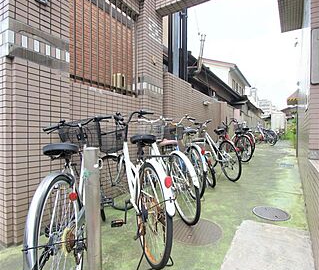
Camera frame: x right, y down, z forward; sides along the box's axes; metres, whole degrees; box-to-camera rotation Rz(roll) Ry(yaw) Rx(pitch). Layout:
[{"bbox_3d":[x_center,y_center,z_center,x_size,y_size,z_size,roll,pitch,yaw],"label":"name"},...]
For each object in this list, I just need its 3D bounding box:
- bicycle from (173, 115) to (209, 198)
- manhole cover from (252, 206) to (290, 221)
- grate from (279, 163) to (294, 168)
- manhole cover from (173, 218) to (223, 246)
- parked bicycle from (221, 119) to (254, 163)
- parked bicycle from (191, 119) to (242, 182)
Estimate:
[{"bbox_3d":[0.316,0.280,3.136,0.590,1.080,1.750,0,-1,-12],"label":"bicycle"},{"bbox_3d":[1.204,0.864,2.162,0.370,0.030,0.370,1,3,31],"label":"manhole cover"},{"bbox_3d":[3.085,0.749,4.818,0.300,0.030,0.300,1,3,33],"label":"grate"},{"bbox_3d":[0.308,0.883,1.841,0.530,0.030,0.530,0,2,0],"label":"manhole cover"},{"bbox_3d":[2.092,0.167,5.770,0.590,1.080,1.750,0,-1,-11],"label":"parked bicycle"},{"bbox_3d":[1.042,0.245,3.913,0.590,1.080,1.750,0,-1,-8],"label":"parked bicycle"}]

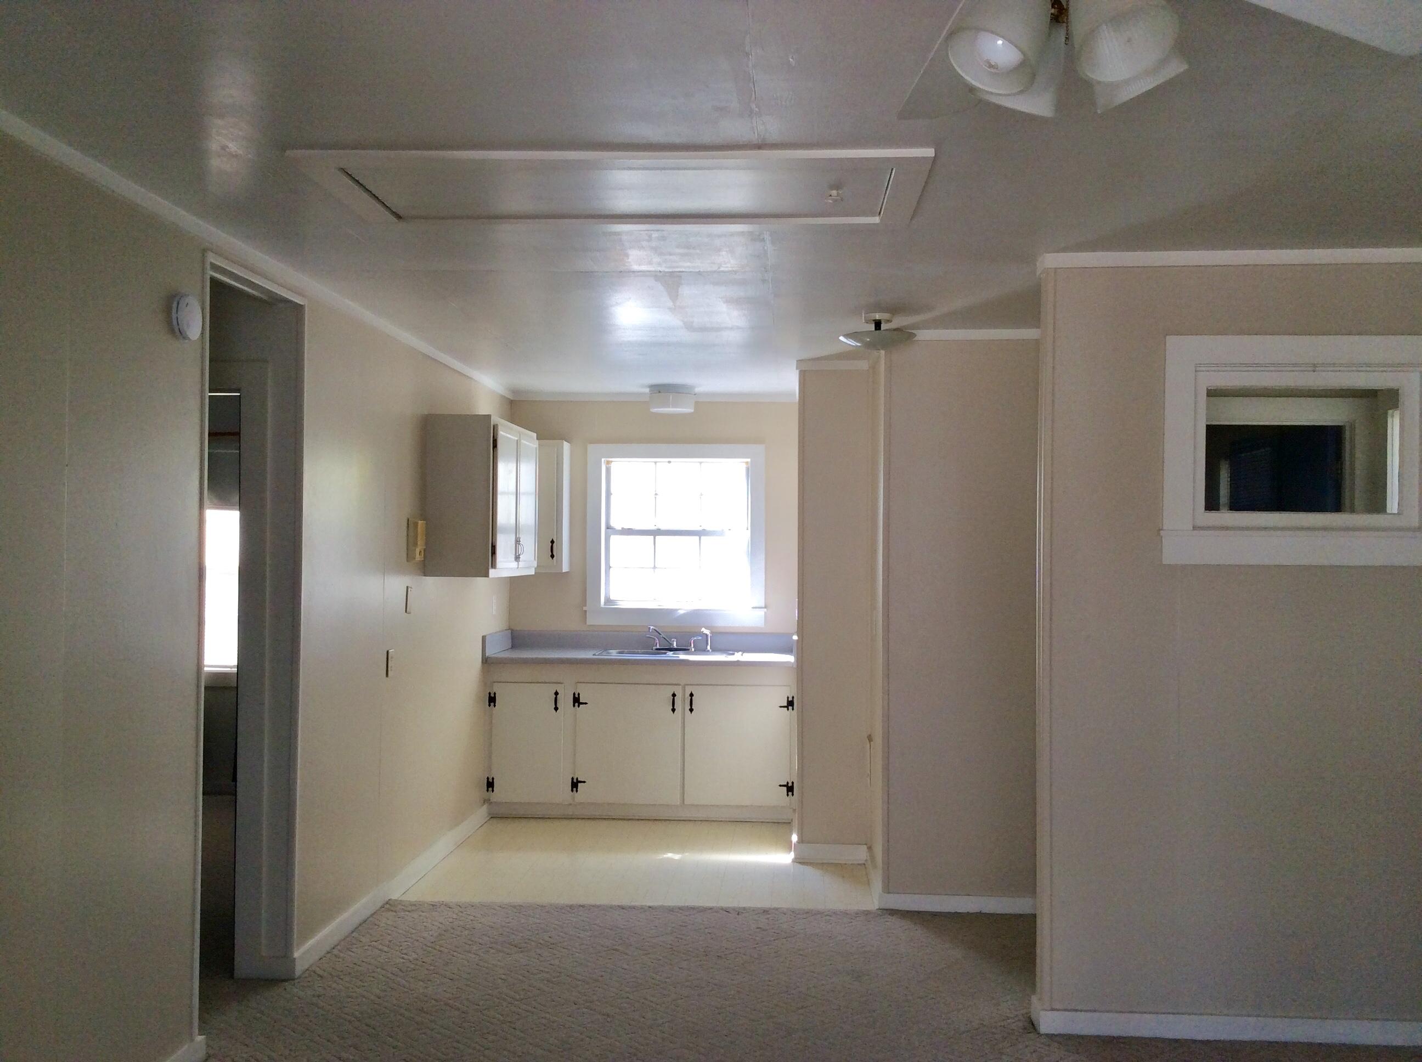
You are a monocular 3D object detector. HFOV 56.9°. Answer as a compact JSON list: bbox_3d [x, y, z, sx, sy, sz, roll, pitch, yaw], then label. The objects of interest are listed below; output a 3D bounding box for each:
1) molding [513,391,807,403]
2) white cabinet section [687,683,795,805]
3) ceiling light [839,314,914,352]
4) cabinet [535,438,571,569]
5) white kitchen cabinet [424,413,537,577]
[{"bbox_3d":[-0.341,-0.803,7.919,1.731,0.052,0.025,1,-1,4],"label":"molding"},{"bbox_3d":[0.168,1.210,7.602,0.611,0.675,0.450,1,-1,4],"label":"white cabinet section"},{"bbox_3d":[0.655,-0.781,5.177,0.297,0.139,0.301,0,-1,4],"label":"ceiling light"},{"bbox_3d":[-1.032,-0.137,7.806,0.369,0.767,0.320,1,-1,4],"label":"cabinet"},{"bbox_3d":[-1.136,-0.156,6.636,0.332,0.761,1.037,1,-1,4],"label":"white kitchen cabinet"}]

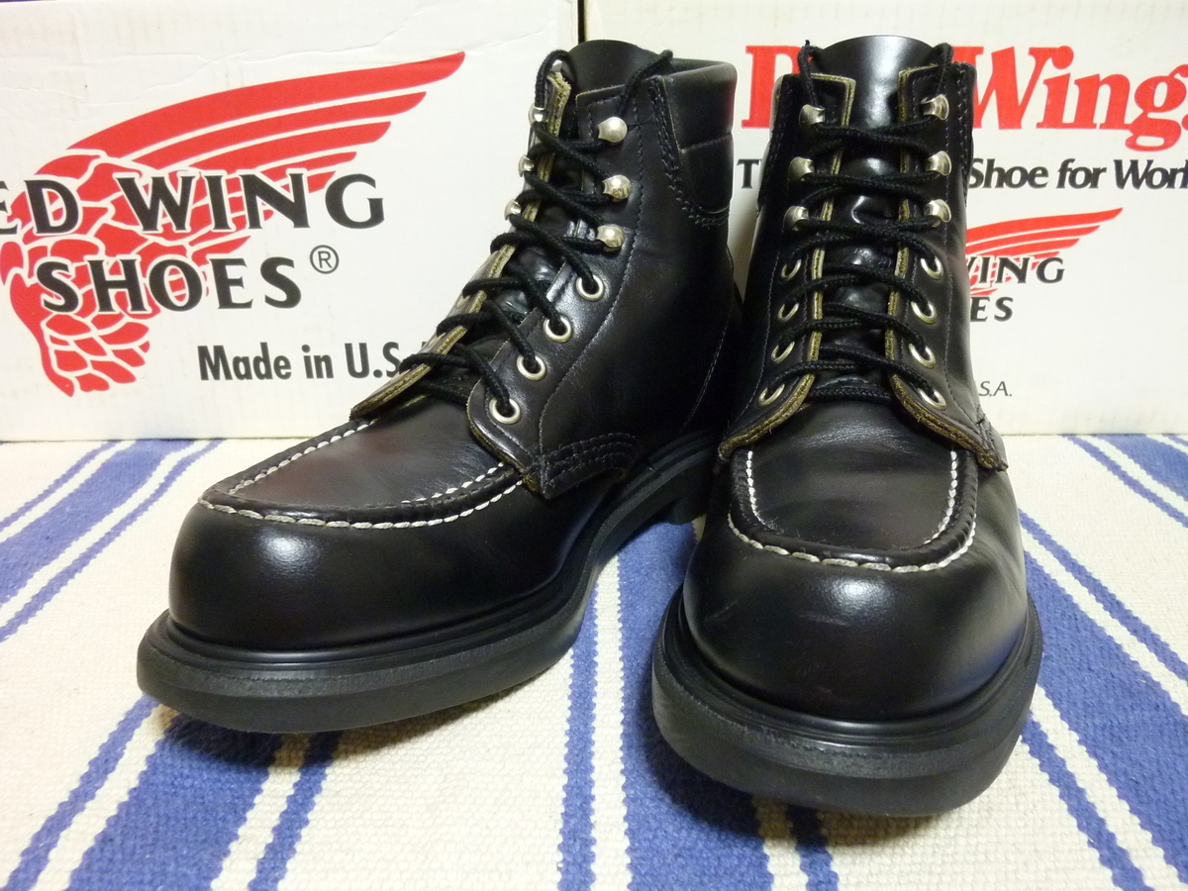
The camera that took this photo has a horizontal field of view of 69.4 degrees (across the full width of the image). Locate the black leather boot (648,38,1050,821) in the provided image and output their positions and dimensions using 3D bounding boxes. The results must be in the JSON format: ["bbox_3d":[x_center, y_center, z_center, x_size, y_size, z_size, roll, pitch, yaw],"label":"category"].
[{"bbox_3d":[0.097,-0.043,0.311,0.114,0.200,0.298,5,23,12],"label":"black leather boot"}]

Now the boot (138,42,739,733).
[{"bbox_3d":[-0.030,-0.047,0.320,0.114,0.200,0.298,18,28,36],"label":"boot"}]

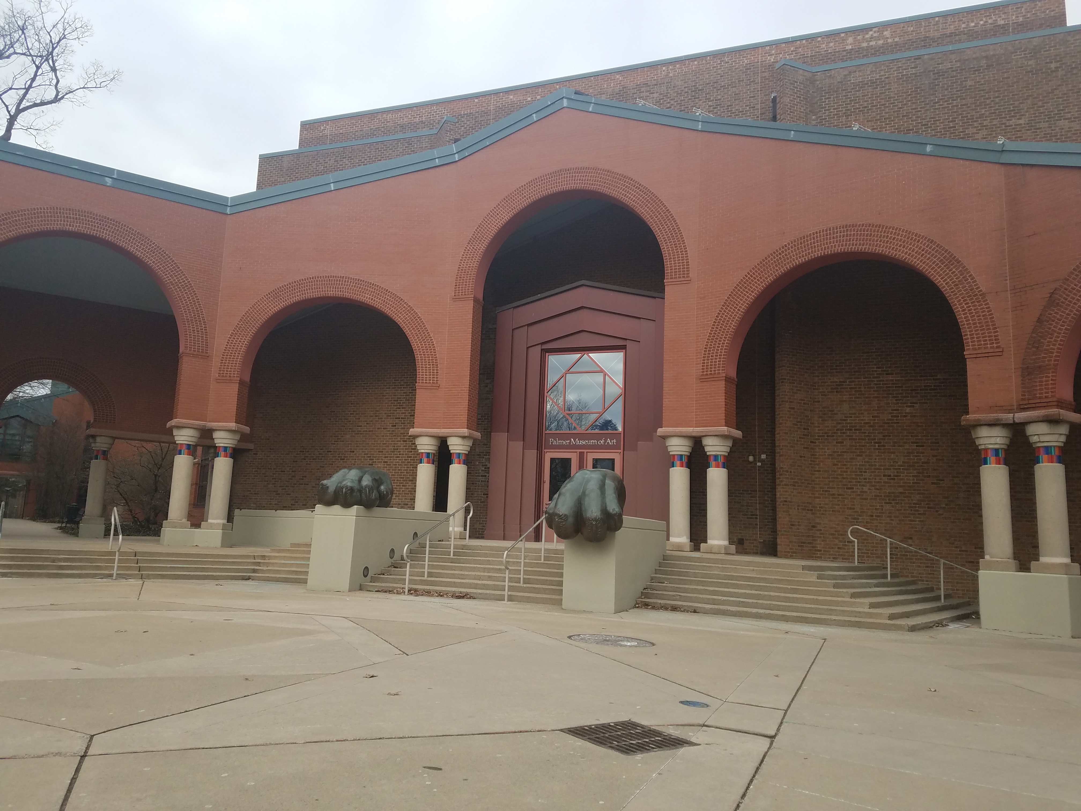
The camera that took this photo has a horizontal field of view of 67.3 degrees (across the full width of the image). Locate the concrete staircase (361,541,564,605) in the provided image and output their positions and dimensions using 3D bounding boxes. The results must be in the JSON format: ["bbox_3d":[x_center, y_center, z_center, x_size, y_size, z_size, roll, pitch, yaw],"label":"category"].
[{"bbox_3d":[-1.162,3.325,16.259,4.350,0.970,1.950,-1,-9,22],"label":"concrete staircase"}]

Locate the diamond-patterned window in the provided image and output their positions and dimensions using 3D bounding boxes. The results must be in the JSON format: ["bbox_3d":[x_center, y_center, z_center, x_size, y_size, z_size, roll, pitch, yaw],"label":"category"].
[{"bbox_3d":[1.196,-0.373,22.321,2.288,2.223,0.120,-1,-9,23],"label":"diamond-patterned window"}]

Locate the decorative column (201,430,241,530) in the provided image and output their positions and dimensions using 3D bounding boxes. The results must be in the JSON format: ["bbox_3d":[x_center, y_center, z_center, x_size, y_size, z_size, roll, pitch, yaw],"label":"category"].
[{"bbox_3d":[-8.771,2.033,22.359,0.700,2.685,0.700,2,-8,4],"label":"decorative column"}]

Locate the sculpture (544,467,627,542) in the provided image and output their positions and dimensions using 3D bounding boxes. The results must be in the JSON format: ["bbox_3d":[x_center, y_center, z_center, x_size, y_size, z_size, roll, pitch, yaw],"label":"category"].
[{"bbox_3d":[0.831,1.763,14.521,1.330,1.280,1.300,0,-8,17],"label":"sculpture"}]

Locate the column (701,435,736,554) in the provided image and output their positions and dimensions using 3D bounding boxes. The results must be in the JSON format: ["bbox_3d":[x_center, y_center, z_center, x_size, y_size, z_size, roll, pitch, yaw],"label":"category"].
[{"bbox_3d":[4.099,2.046,18.859,0.690,2.700,0.690,-4,-10,39],"label":"column"}]

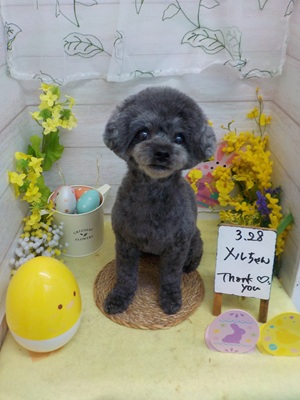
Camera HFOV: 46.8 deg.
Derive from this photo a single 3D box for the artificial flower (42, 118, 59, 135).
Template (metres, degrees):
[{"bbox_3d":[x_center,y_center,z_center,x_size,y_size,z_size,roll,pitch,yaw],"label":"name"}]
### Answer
[{"bbox_3d":[-0.211,-0.155,0.734,0.033,0.033,0.018,-3,16,-4],"label":"artificial flower"}]

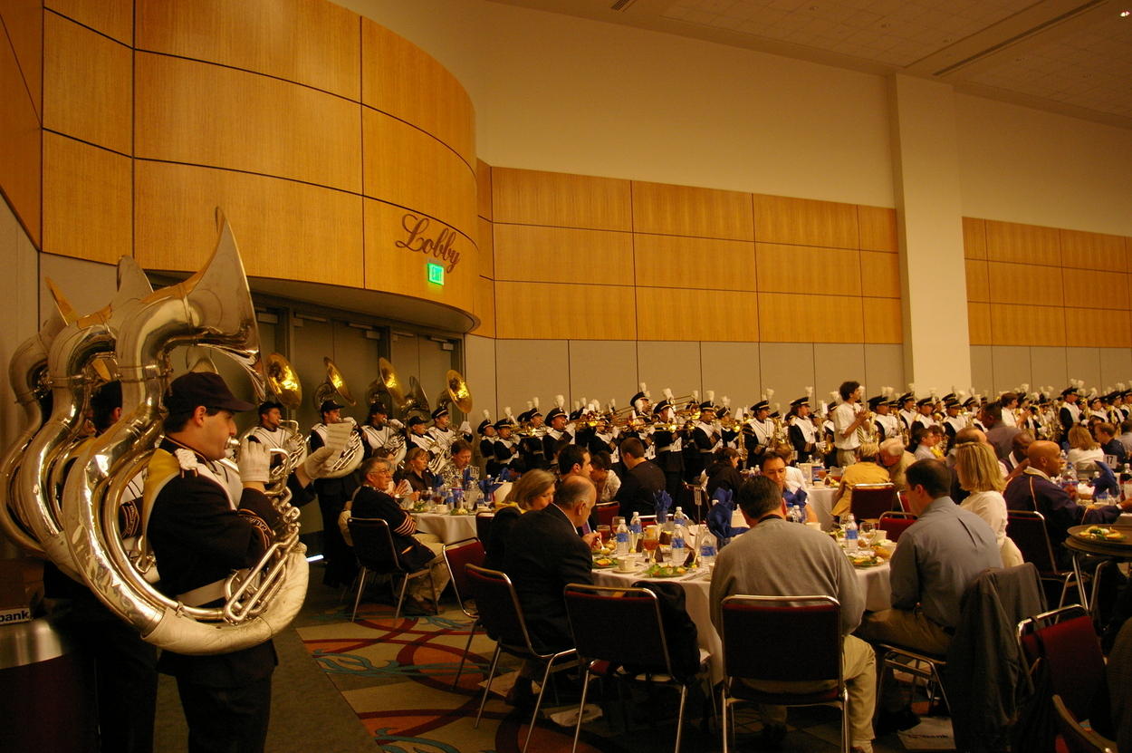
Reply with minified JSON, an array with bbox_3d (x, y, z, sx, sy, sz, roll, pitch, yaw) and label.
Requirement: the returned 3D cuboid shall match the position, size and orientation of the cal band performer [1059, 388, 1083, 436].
[{"bbox_3d":[9.183,1.171,15.400,0.450,1.870,0.530,-5,-5,44],"label":"cal band performer"}]

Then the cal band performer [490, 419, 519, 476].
[{"bbox_3d":[-0.859,1.416,11.941,0.460,1.680,0.480,-3,-4,28],"label":"cal band performer"}]

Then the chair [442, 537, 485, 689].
[{"bbox_3d":[-0.356,1.431,5.170,0.560,0.830,0.480,-4,-4,29],"label":"chair"}]

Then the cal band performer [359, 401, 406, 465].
[{"bbox_3d":[-1.987,1.212,9.100,0.500,1.840,0.530,-4,-4,38],"label":"cal band performer"}]

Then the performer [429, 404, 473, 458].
[{"bbox_3d":[-1.442,1.275,10.348,0.500,1.820,0.520,-4,-4,35],"label":"performer"}]

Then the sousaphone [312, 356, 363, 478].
[{"bbox_3d":[-2.328,0.420,8.600,0.560,1.240,0.620,-2,-3,10],"label":"sousaphone"}]

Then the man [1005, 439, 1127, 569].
[{"bbox_3d":[3.506,1.114,5.911,0.850,1.340,0.580,-1,-3,-18],"label":"man"}]

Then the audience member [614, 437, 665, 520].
[{"bbox_3d":[0.572,1.194,6.650,0.510,1.390,0.720,0,-4,-24],"label":"audience member"}]

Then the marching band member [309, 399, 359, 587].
[{"bbox_3d":[-2.273,1.163,8.300,0.500,1.850,0.580,-3,-4,22],"label":"marching band member"}]

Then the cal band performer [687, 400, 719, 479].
[{"bbox_3d":[2.117,1.290,13.000,0.470,1.830,0.540,-4,-4,30],"label":"cal band performer"}]

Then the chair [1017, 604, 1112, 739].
[{"bbox_3d":[1.849,1.238,2.812,0.480,0.850,0.550,0,-4,-33],"label":"chair"}]

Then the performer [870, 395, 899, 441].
[{"bbox_3d":[4.408,1.182,11.745,0.460,1.800,0.500,-3,-4,28],"label":"performer"}]

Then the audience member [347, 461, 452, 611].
[{"bbox_3d":[-1.362,1.315,6.950,0.740,1.310,0.530,1,-4,-40],"label":"audience member"}]

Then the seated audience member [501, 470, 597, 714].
[{"bbox_3d":[-0.031,1.150,4.430,0.760,1.260,0.530,1,-4,-37],"label":"seated audience member"}]

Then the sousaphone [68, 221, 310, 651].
[{"bbox_3d":[-1.134,0.133,2.520,0.690,1.320,0.660,0,-4,-27],"label":"sousaphone"}]

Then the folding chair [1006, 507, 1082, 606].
[{"bbox_3d":[3.349,1.372,6.180,0.560,0.830,0.480,1,-4,-38],"label":"folding chair"}]

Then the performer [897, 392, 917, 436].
[{"bbox_3d":[5.282,1.203,13.144,0.460,1.860,0.500,-3,-4,28],"label":"performer"}]

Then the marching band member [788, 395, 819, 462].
[{"bbox_3d":[3.434,1.231,12.300,0.450,1.820,0.520,-4,-4,38],"label":"marching band member"}]

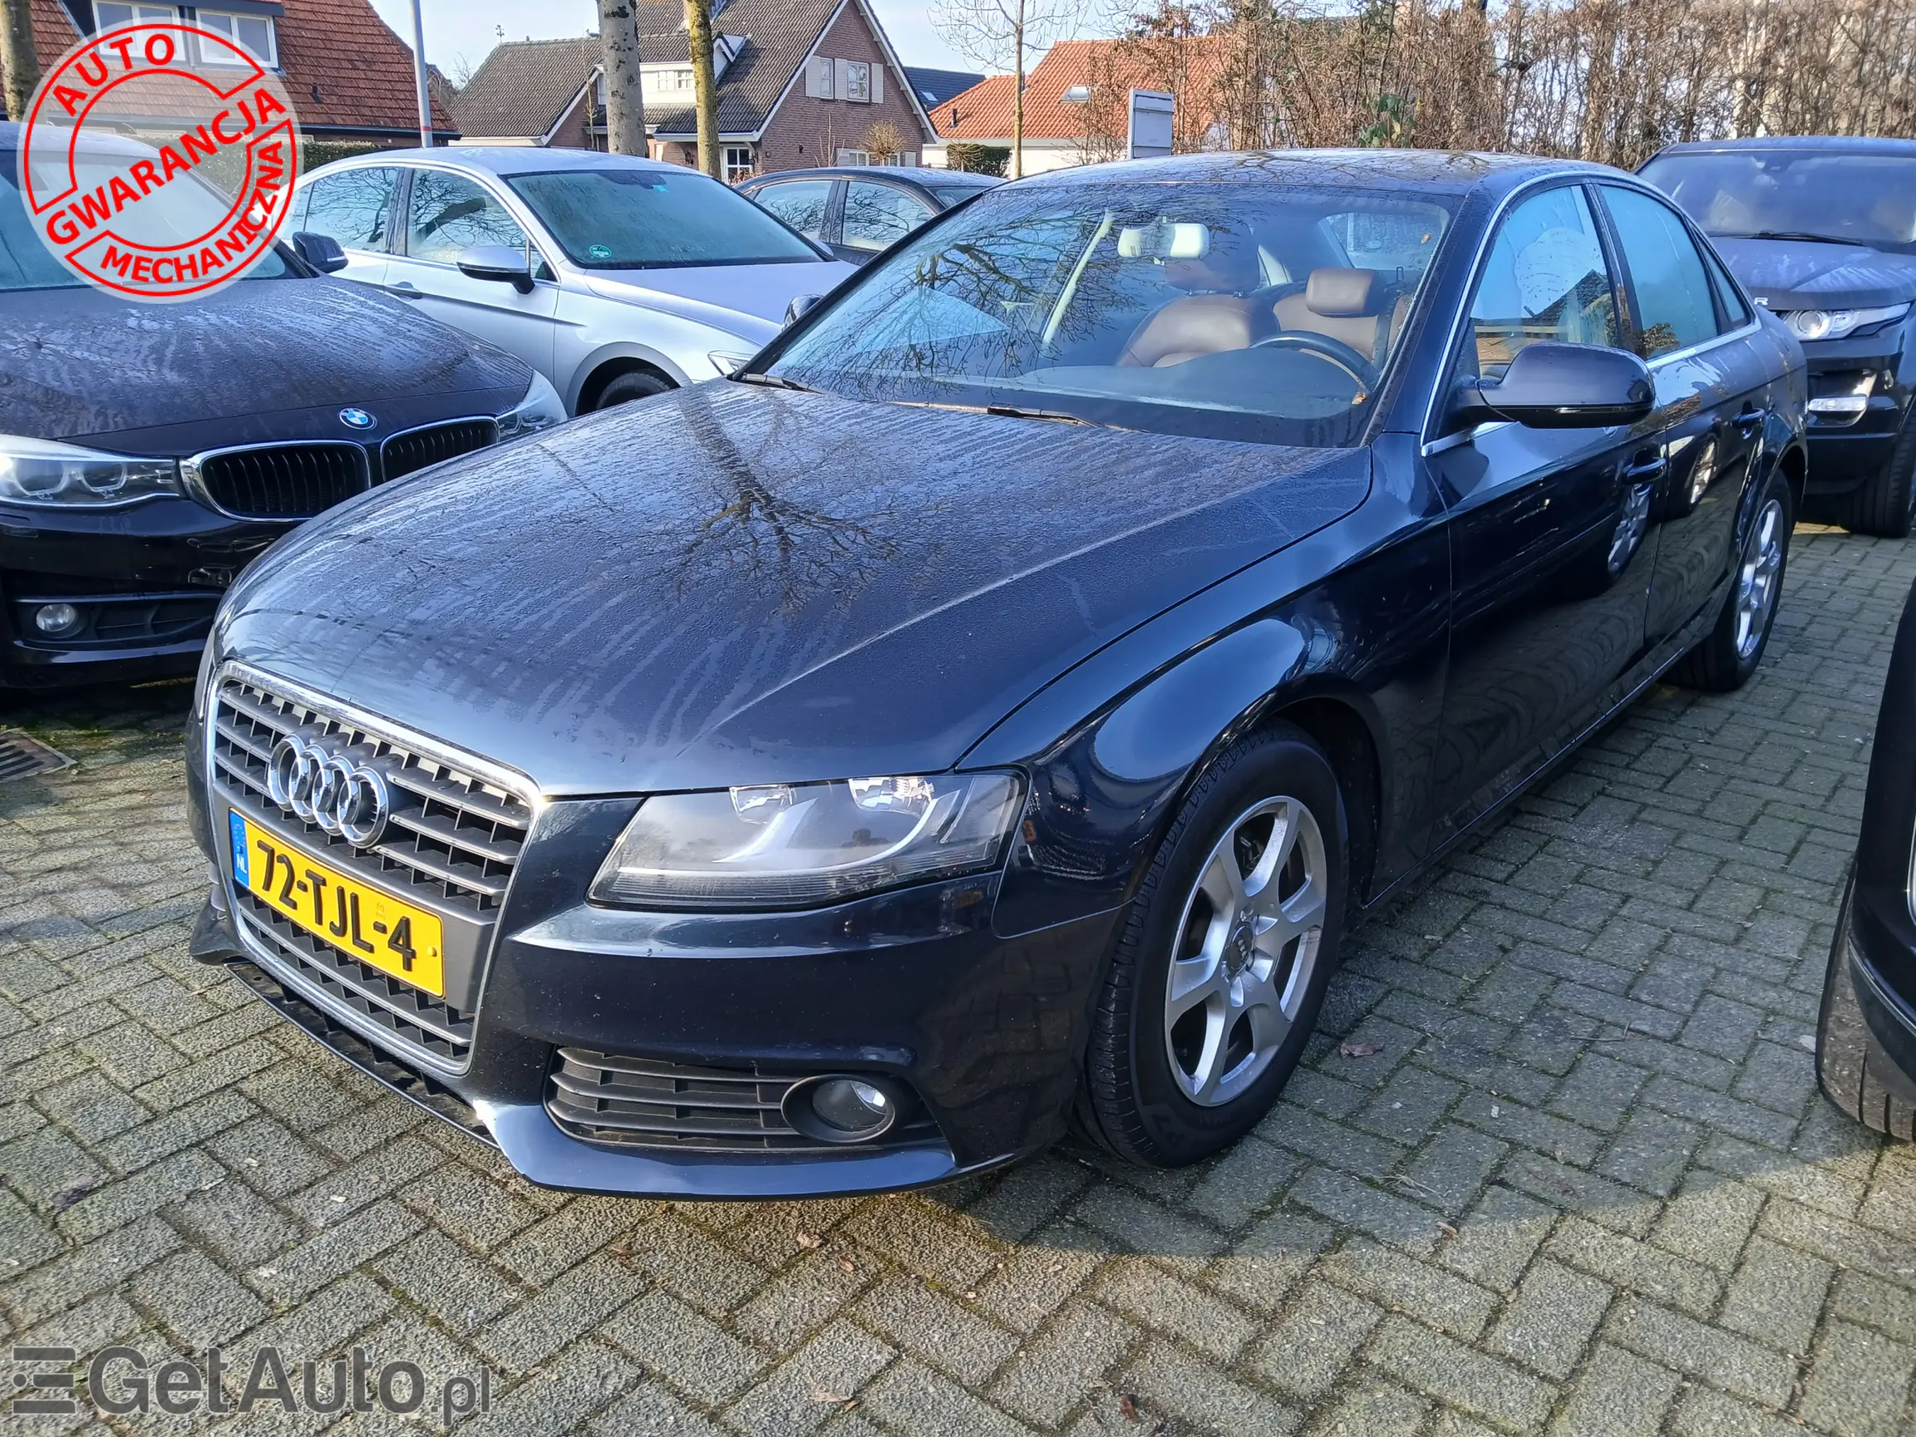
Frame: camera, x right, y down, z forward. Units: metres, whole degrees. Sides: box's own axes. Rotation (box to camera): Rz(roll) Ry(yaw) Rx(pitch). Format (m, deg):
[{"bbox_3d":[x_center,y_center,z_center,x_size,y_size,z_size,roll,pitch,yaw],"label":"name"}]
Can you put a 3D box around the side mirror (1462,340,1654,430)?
[{"bbox_3d":[0.938,-0.510,2.208,0.235,0.142,0.180,15,24,38],"label":"side mirror"}]

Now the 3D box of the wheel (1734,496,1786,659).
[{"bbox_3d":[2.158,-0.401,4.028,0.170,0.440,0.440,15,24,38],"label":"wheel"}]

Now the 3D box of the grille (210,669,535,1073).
[{"bbox_3d":[-0.772,0.186,1.811,0.765,0.420,0.110,15,17,38],"label":"grille"}]

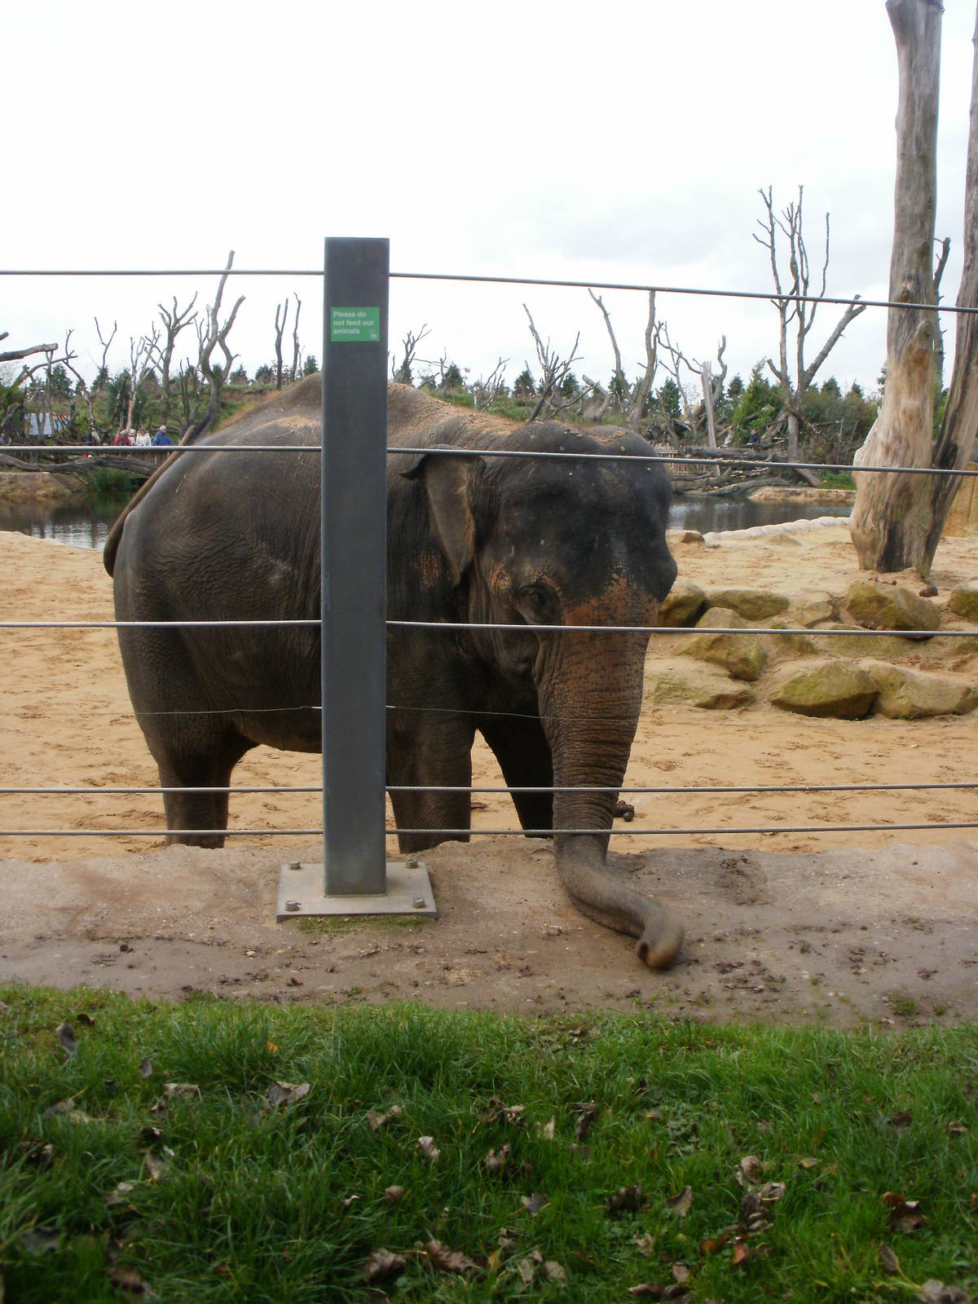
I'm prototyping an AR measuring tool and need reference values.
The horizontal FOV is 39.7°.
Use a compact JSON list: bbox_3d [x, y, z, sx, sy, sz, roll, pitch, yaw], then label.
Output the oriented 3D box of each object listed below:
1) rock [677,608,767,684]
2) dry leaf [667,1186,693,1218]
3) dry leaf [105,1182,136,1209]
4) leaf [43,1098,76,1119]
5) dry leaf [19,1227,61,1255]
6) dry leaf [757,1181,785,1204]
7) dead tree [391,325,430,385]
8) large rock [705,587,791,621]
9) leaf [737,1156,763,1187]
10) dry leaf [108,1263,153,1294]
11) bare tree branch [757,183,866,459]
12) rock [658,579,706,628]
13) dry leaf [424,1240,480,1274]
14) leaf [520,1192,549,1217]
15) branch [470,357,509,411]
[{"bbox_3d":[1.928,-0.059,11.181,0.650,0.530,0.550,1,9,0],"label":"rock"},{"bbox_3d":[0.380,1.095,2.700,0.050,0.037,0.055,1,9,0],"label":"dry leaf"},{"bbox_3d":[-0.733,1.082,2.699,0.050,0.025,0.050,1,9,0],"label":"dry leaf"},{"bbox_3d":[-0.964,1.024,3.046,0.060,0.022,0.052,1,9,0],"label":"leaf"},{"bbox_3d":[-0.818,1.073,2.473,0.069,0.030,0.046,1,9,0],"label":"dry leaf"},{"bbox_3d":[0.564,1.080,2.710,0.060,0.025,0.050,1,9,0],"label":"dry leaf"},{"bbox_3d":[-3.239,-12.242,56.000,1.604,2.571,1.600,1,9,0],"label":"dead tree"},{"bbox_3d":[2.376,-0.446,12.500,0.800,0.300,0.500,1,9,0],"label":"large rock"},{"bbox_3d":[0.542,1.078,2.821,0.045,0.035,0.060,1,9,0],"label":"leaf"},{"bbox_3d":[-0.645,1.124,2.433,0.080,0.030,0.050,3,10,15],"label":"dry leaf"},{"bbox_3d":[9.954,-10.096,42.000,3.228,8.477,2.800,1,9,0],"label":"bare tree branch"},{"bbox_3d":[1.752,-0.446,12.502,0.440,0.399,0.420,1,9,0],"label":"rock"},{"bbox_3d":[-0.068,1.119,2.508,0.105,0.035,0.057,3,10,15],"label":"dry leaf"},{"bbox_3d":[0.089,1.067,2.620,0.057,0.030,0.042,1,9,0],"label":"leaf"},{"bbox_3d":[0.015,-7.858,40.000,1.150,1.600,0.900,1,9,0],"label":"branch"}]

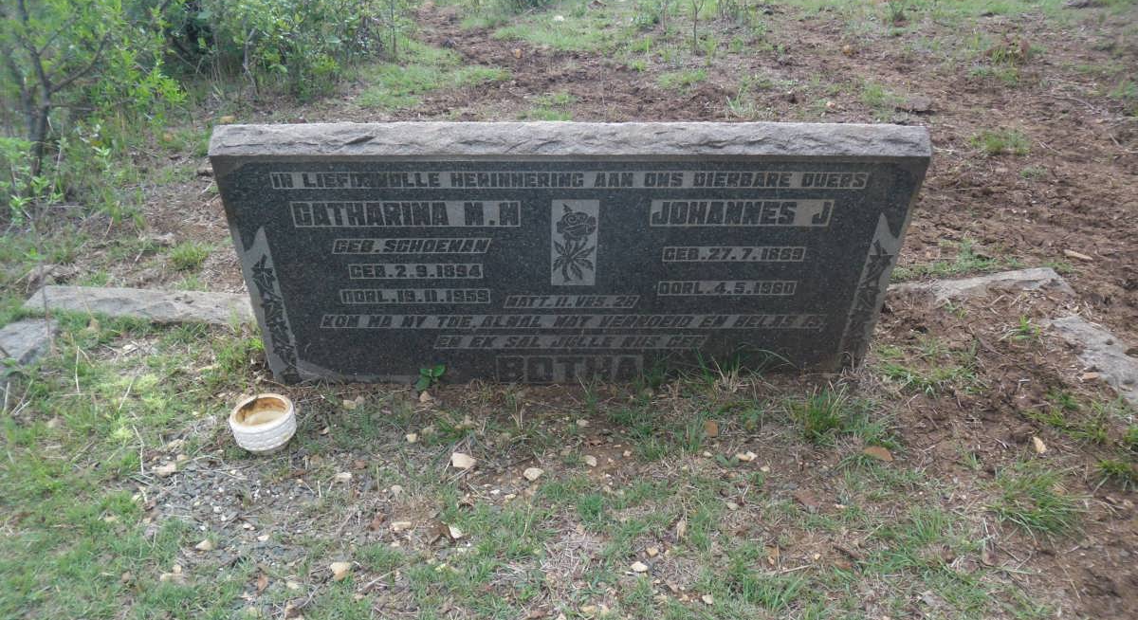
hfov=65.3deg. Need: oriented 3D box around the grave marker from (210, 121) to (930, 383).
[{"bbox_3d":[0.002,-0.101,1.985,1.420,0.645,0.105,0,40,0],"label":"grave marker"}]

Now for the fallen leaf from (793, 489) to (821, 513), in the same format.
[{"bbox_3d":[0.488,0.391,1.825,0.056,0.011,0.030,24,42,30],"label":"fallen leaf"}]

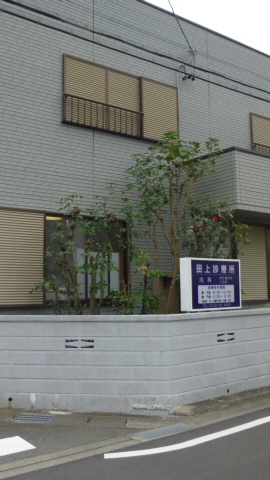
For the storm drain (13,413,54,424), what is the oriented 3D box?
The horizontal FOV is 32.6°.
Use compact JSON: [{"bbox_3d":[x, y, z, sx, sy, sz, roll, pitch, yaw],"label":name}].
[{"bbox_3d":[-1.332,2.360,6.069,0.509,0.040,0.377,-1,-5,10],"label":"storm drain"}]

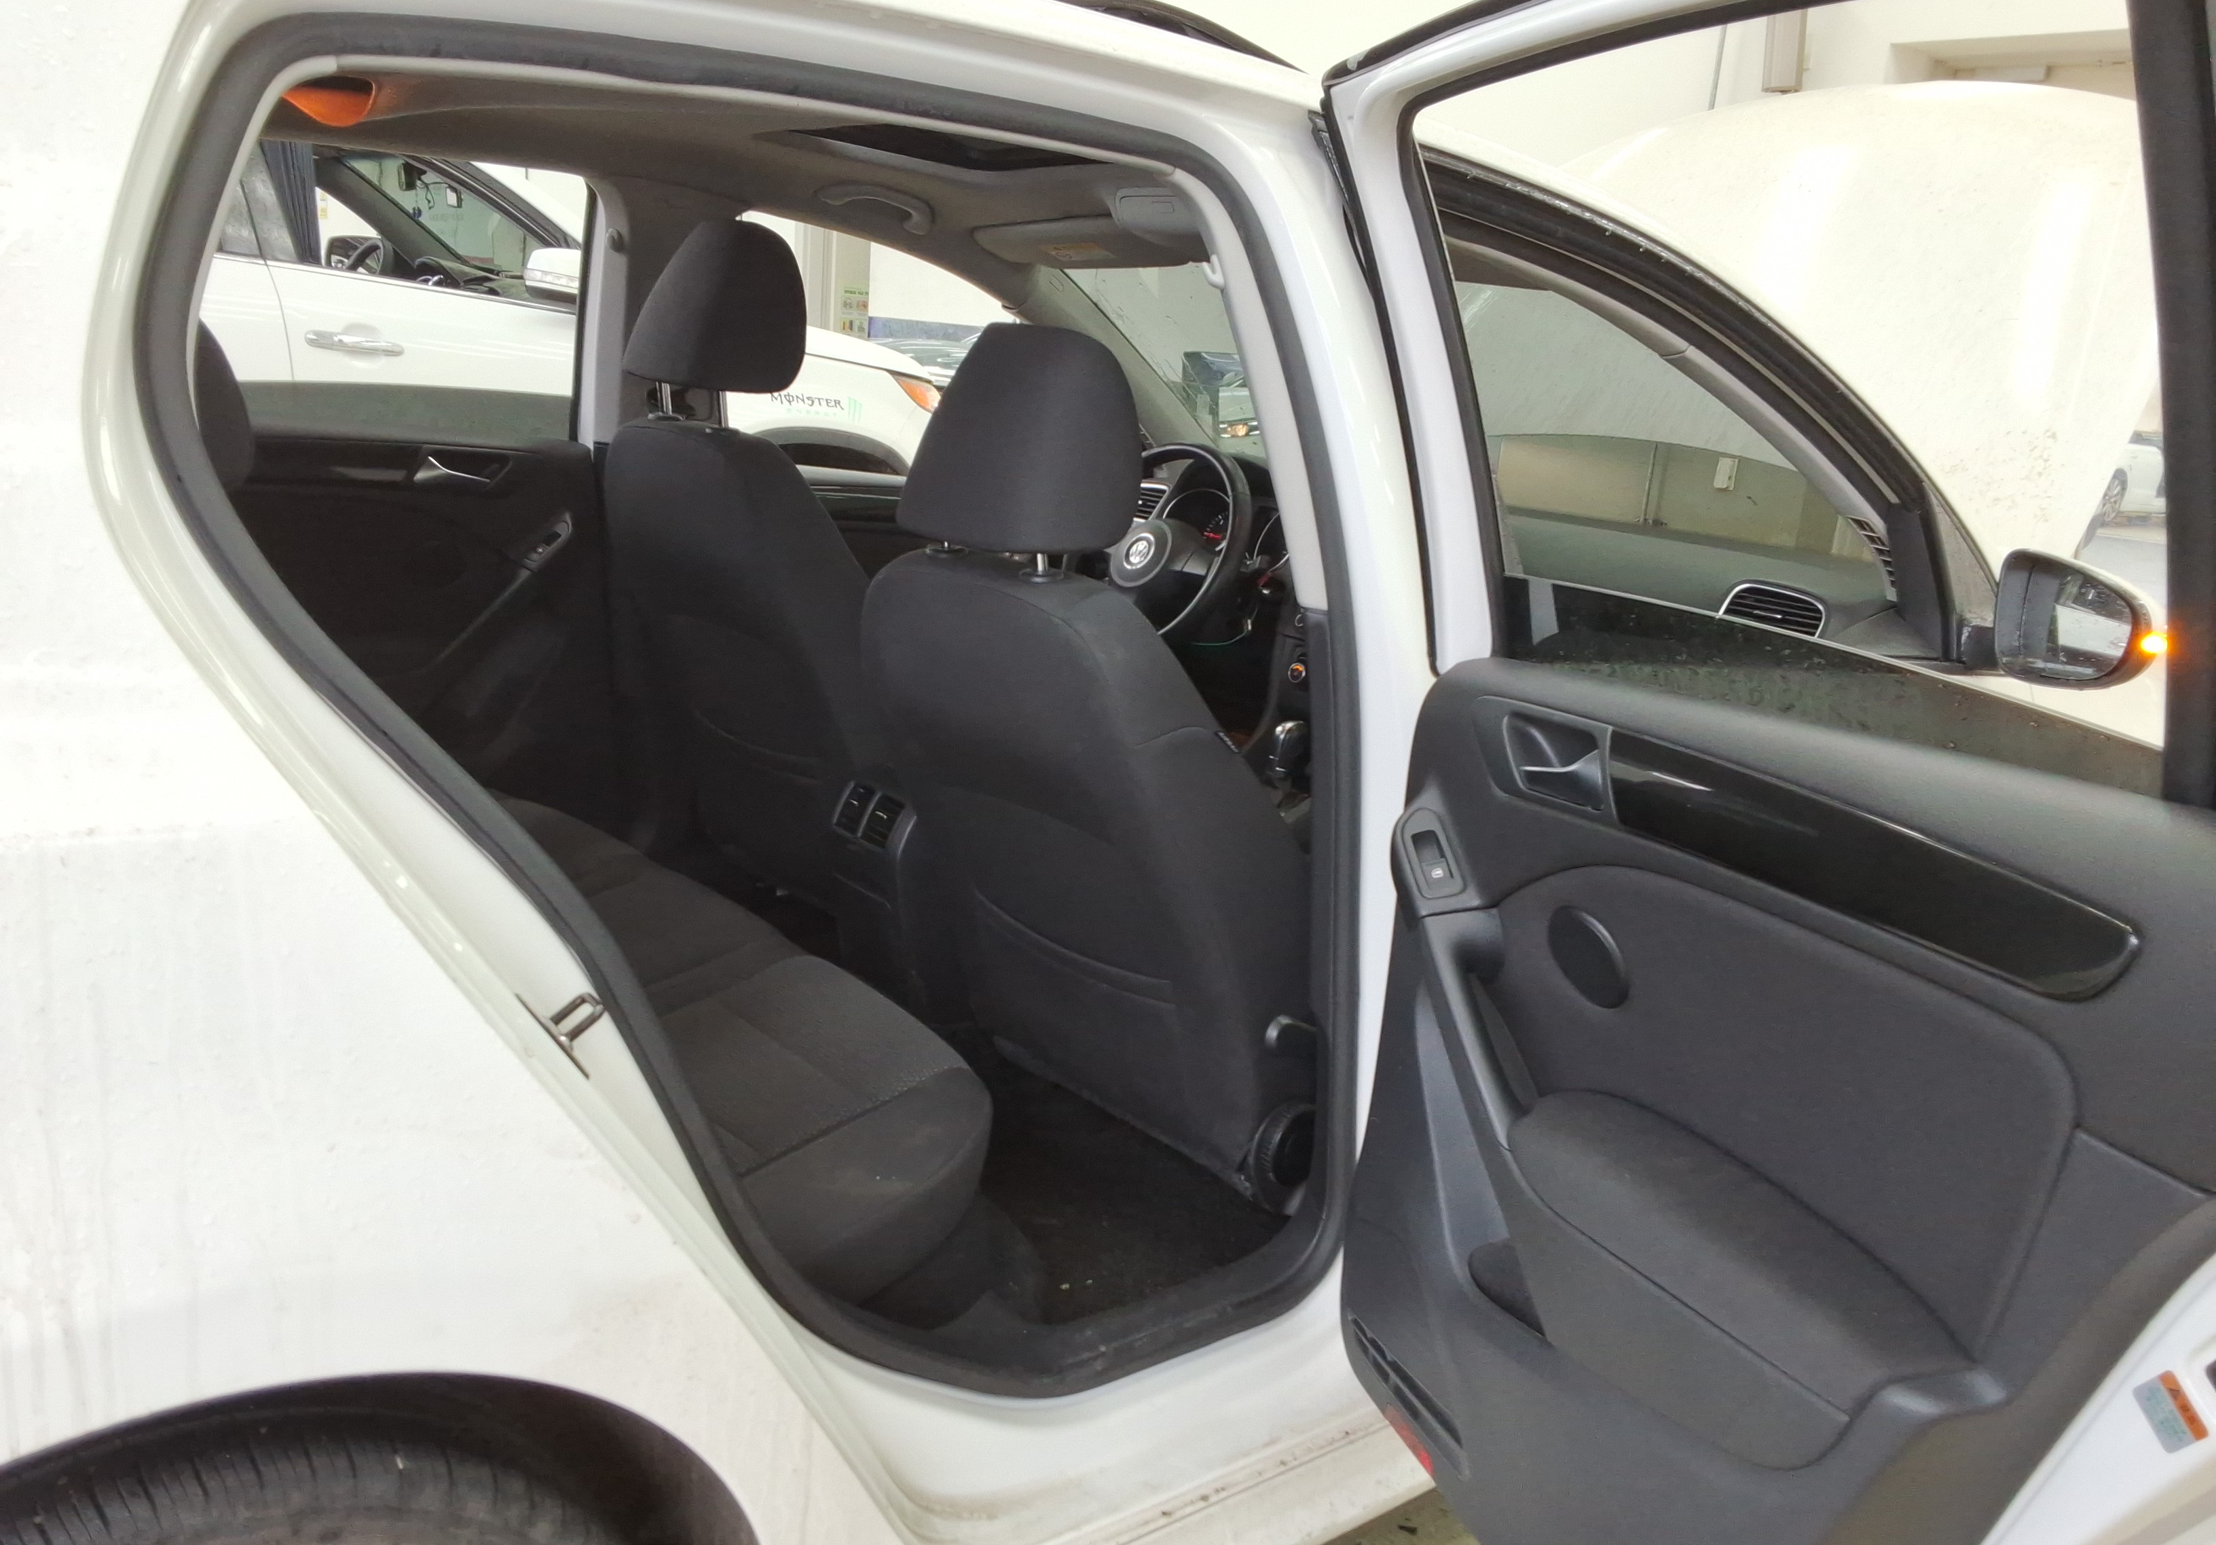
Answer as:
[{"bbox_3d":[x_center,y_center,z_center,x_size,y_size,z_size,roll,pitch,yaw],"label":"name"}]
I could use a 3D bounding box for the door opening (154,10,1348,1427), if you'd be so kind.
[{"bbox_3d":[-0.156,0.011,1.216,0.900,0.980,0.190,-6,17,-37],"label":"door opening"}]

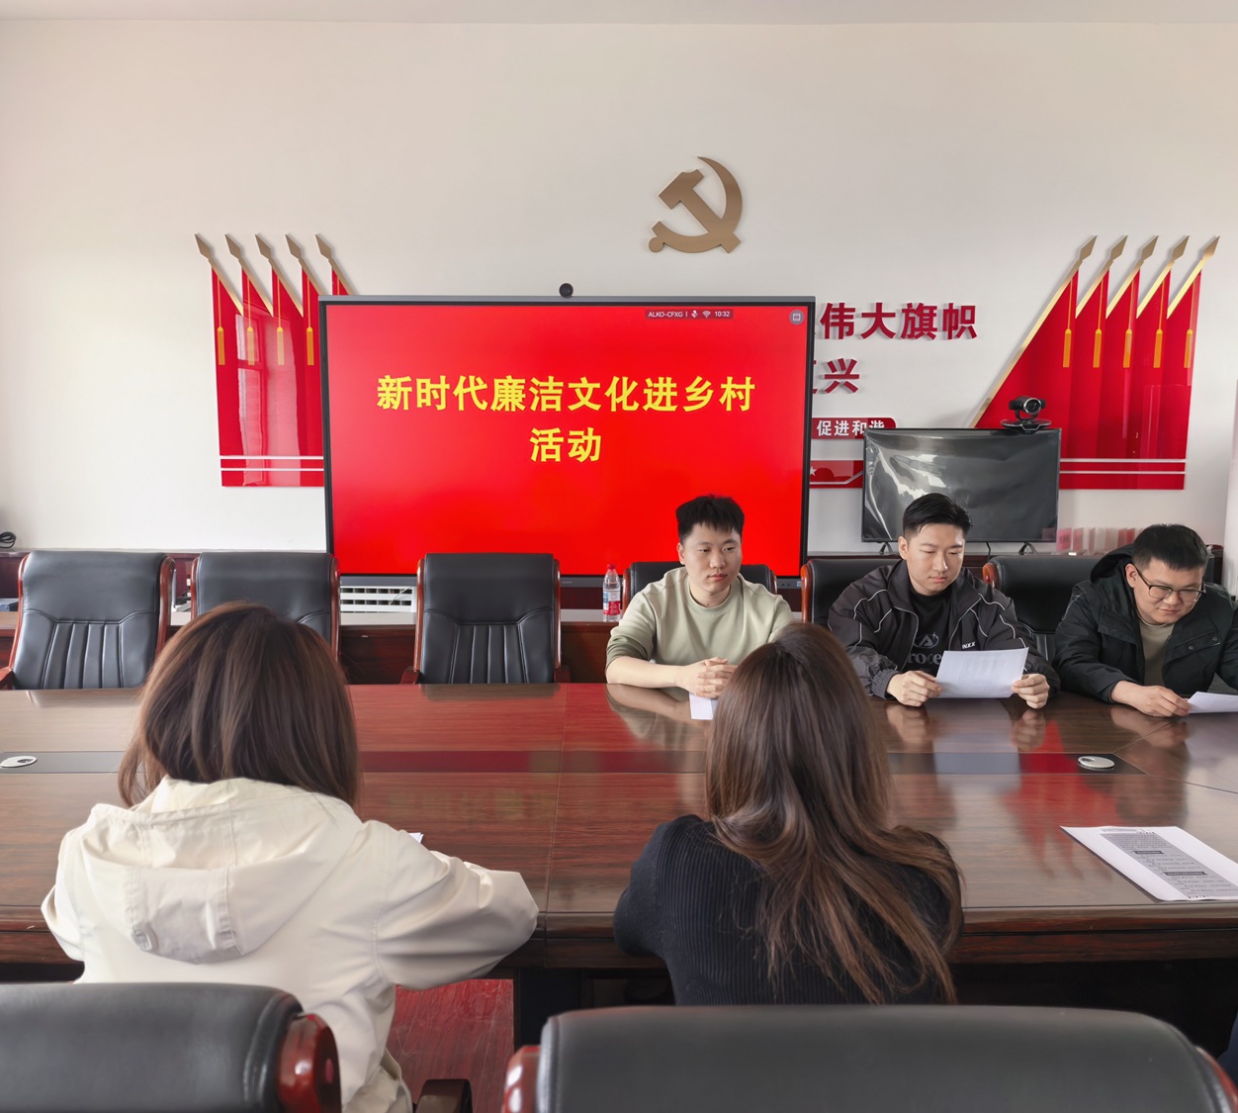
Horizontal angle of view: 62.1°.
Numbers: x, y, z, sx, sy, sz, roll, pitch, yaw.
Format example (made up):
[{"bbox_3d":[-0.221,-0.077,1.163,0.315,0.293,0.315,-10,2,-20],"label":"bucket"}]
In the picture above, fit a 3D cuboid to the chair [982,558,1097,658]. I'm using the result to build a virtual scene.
[{"bbox_3d":[1.444,0.562,3.168,0.600,1.076,0.630,0,7,0],"label":"chair"}]

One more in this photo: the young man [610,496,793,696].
[{"bbox_3d":[0.241,0.462,3.001,0.560,1.300,0.740,0,6,0],"label":"young man"}]

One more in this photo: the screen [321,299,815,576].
[{"bbox_3d":[-0.202,-0.447,4.161,1.940,1.156,0.090,0,6,0],"label":"screen"}]

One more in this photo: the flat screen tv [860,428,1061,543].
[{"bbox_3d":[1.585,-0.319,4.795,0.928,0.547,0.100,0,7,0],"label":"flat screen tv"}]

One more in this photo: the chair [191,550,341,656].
[{"bbox_3d":[-1.167,0.547,3.228,0.600,1.070,0.630,0,7,-3],"label":"chair"}]

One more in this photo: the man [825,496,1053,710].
[{"bbox_3d":[0.858,0.478,2.876,0.580,1.307,0.660,0,7,-4],"label":"man"}]

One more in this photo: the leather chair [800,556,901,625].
[{"bbox_3d":[0.866,0.551,3.374,0.630,1.040,0.680,0,6,0],"label":"leather chair"}]

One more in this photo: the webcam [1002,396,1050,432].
[{"bbox_3d":[1.968,-0.695,4.985,0.242,0.164,0.160,0,6,0],"label":"webcam"}]

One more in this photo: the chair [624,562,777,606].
[{"bbox_3d":[0.252,0.582,3.010,0.600,1.064,0.630,0,7,0],"label":"chair"}]

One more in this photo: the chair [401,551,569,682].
[{"bbox_3d":[-0.429,0.553,3.229,0.600,1.063,0.630,0,7,-2],"label":"chair"}]

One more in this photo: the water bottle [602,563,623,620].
[{"bbox_3d":[-0.028,0.132,3.843,0.066,0.213,0.066,0,7,0],"label":"water bottle"}]

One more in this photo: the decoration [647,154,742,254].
[{"bbox_3d":[0.373,-1.693,4.962,0.459,0.456,0.030,0,6,0],"label":"decoration"}]

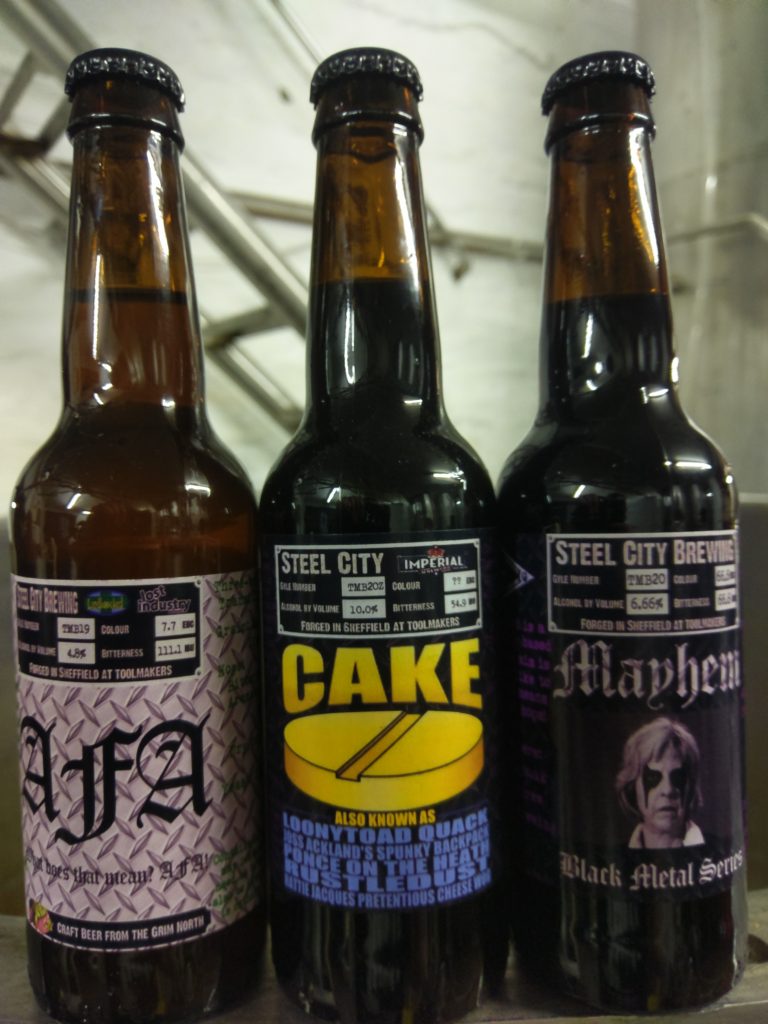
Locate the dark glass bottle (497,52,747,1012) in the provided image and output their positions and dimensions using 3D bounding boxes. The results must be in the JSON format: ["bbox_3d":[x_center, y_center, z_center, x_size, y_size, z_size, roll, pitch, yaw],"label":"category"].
[{"bbox_3d":[0.059,0.005,0.202,0.061,0.230,0.061,-2,3,-2],"label":"dark glass bottle"}]

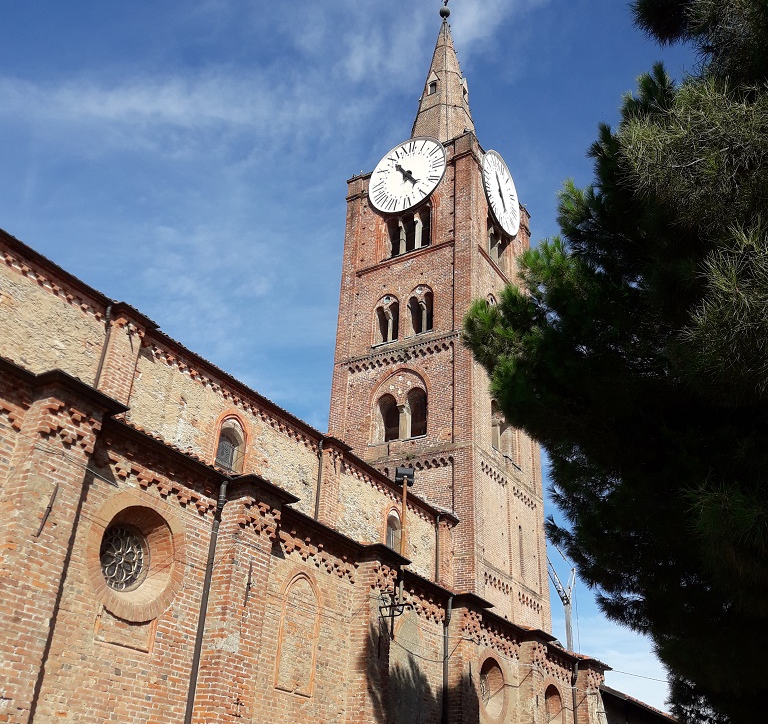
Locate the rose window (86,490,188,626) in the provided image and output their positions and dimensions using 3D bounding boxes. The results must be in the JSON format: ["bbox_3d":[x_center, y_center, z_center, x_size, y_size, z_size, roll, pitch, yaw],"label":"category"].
[{"bbox_3d":[-3.849,2.987,12.651,0.380,1.950,1.950,-15,-34,29],"label":"rose window"}]

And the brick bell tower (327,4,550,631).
[{"bbox_3d":[2.815,-2.079,40.996,7.300,47.000,7.300,-15,-34,29],"label":"brick bell tower"}]

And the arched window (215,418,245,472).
[{"bbox_3d":[-4.129,2.278,21.888,0.300,1.580,1.000,-15,-34,29],"label":"arched window"}]

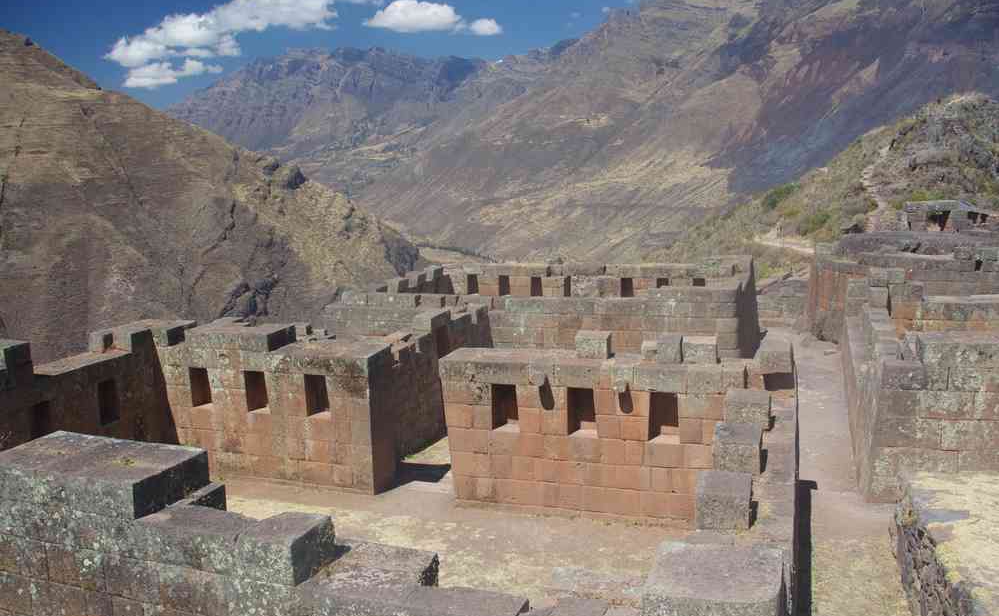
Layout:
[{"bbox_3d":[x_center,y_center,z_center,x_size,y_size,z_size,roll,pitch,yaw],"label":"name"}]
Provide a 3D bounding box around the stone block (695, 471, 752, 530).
[{"bbox_3d":[2.780,2.381,10.281,0.637,0.431,0.745,1,12,20],"label":"stone block"}]

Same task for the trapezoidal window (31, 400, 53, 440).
[{"bbox_3d":[-7.070,1.803,12.788,0.372,0.696,0.412,2,12,26],"label":"trapezoidal window"}]

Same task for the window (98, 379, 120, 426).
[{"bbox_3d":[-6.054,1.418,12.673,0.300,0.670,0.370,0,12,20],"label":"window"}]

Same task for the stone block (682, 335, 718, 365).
[{"bbox_3d":[2.913,0.609,12.029,0.480,0.289,0.451,1,12,20],"label":"stone block"}]

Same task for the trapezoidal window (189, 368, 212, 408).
[{"bbox_3d":[-5.118,1.350,14.608,0.461,0.720,0.372,1,12,22],"label":"trapezoidal window"}]

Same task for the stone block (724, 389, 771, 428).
[{"bbox_3d":[3.307,1.355,11.055,0.559,0.314,0.666,1,12,20],"label":"stone block"}]

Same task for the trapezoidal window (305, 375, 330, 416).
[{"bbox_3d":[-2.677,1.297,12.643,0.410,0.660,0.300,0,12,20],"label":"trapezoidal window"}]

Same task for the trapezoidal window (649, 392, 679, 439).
[{"bbox_3d":[2.386,1.505,11.930,0.451,0.730,0.372,1,12,20],"label":"trapezoidal window"}]

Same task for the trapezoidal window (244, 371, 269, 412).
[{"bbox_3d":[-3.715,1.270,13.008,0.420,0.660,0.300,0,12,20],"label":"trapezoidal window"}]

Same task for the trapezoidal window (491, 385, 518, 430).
[{"bbox_3d":[0.120,1.367,11.692,0.420,0.670,0.310,0,12,20],"label":"trapezoidal window"}]

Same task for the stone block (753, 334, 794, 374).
[{"bbox_3d":[3.840,0.656,11.669,0.490,0.304,0.833,1,12,20],"label":"stone block"}]

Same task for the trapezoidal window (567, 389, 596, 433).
[{"bbox_3d":[1.260,1.491,12.345,0.446,0.735,0.372,1,12,20],"label":"trapezoidal window"}]

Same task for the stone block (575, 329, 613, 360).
[{"bbox_3d":[1.311,0.509,11.484,0.440,0.310,0.380,0,12,20],"label":"stone block"}]

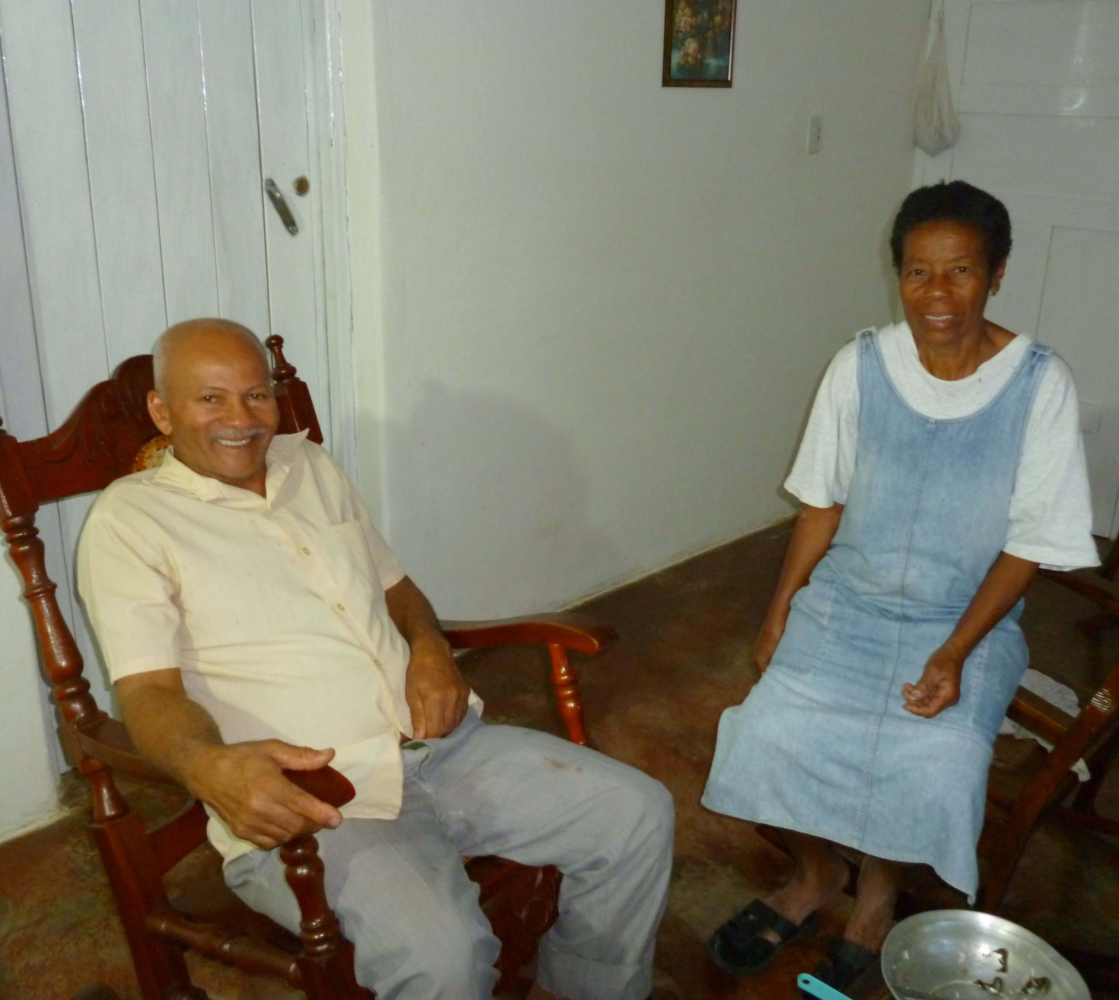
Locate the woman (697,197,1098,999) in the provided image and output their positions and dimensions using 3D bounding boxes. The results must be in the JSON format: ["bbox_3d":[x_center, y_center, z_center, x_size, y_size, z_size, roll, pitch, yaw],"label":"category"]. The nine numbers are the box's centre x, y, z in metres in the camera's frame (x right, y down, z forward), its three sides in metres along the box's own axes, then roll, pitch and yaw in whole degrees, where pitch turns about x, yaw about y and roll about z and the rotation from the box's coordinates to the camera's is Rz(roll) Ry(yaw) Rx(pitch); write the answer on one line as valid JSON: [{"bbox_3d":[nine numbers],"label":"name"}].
[{"bbox_3d":[0.539,0.139,1.622,0.480,1.200,0.650,11,20,29],"label":"woman"}]

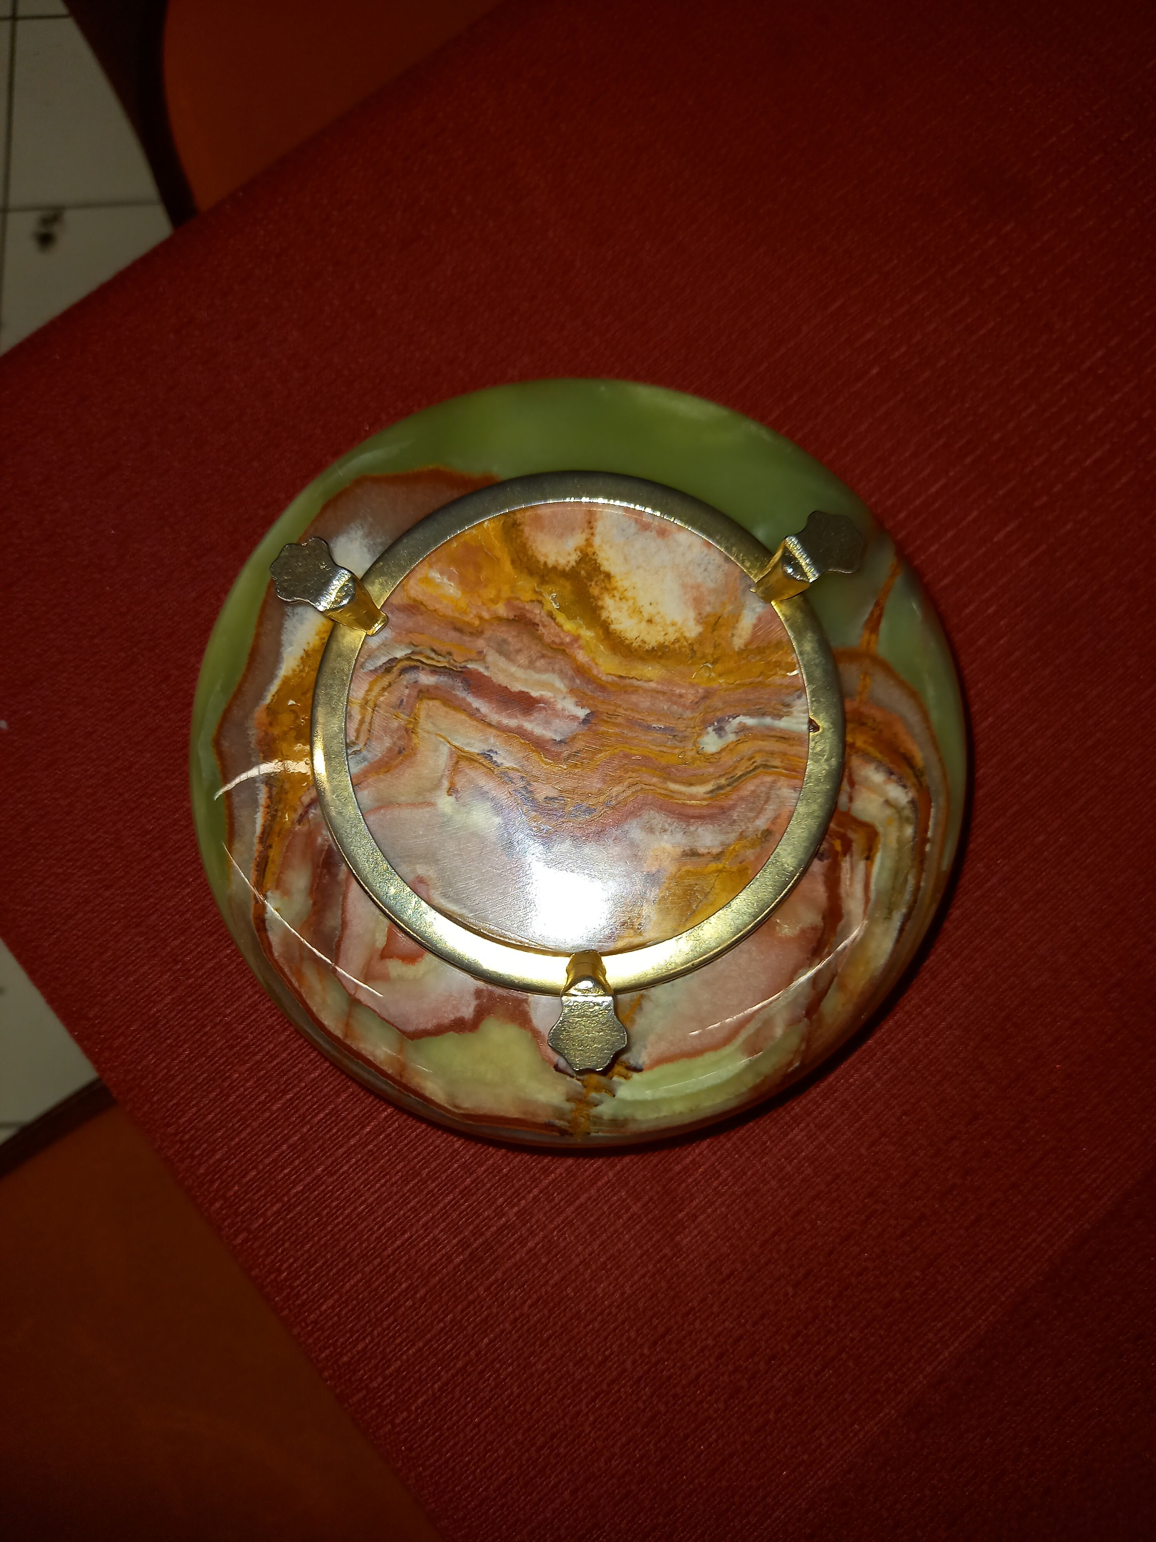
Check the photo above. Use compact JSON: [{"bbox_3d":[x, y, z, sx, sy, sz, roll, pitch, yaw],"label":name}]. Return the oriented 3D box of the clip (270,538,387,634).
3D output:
[{"bbox_3d":[-0.059,-0.043,0.265,0.026,0.012,0.017,31,81,5],"label":"clip"}]

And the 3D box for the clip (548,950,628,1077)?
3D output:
[{"bbox_3d":[0.002,0.053,0.247,0.017,0.012,0.026,0,80,0],"label":"clip"}]

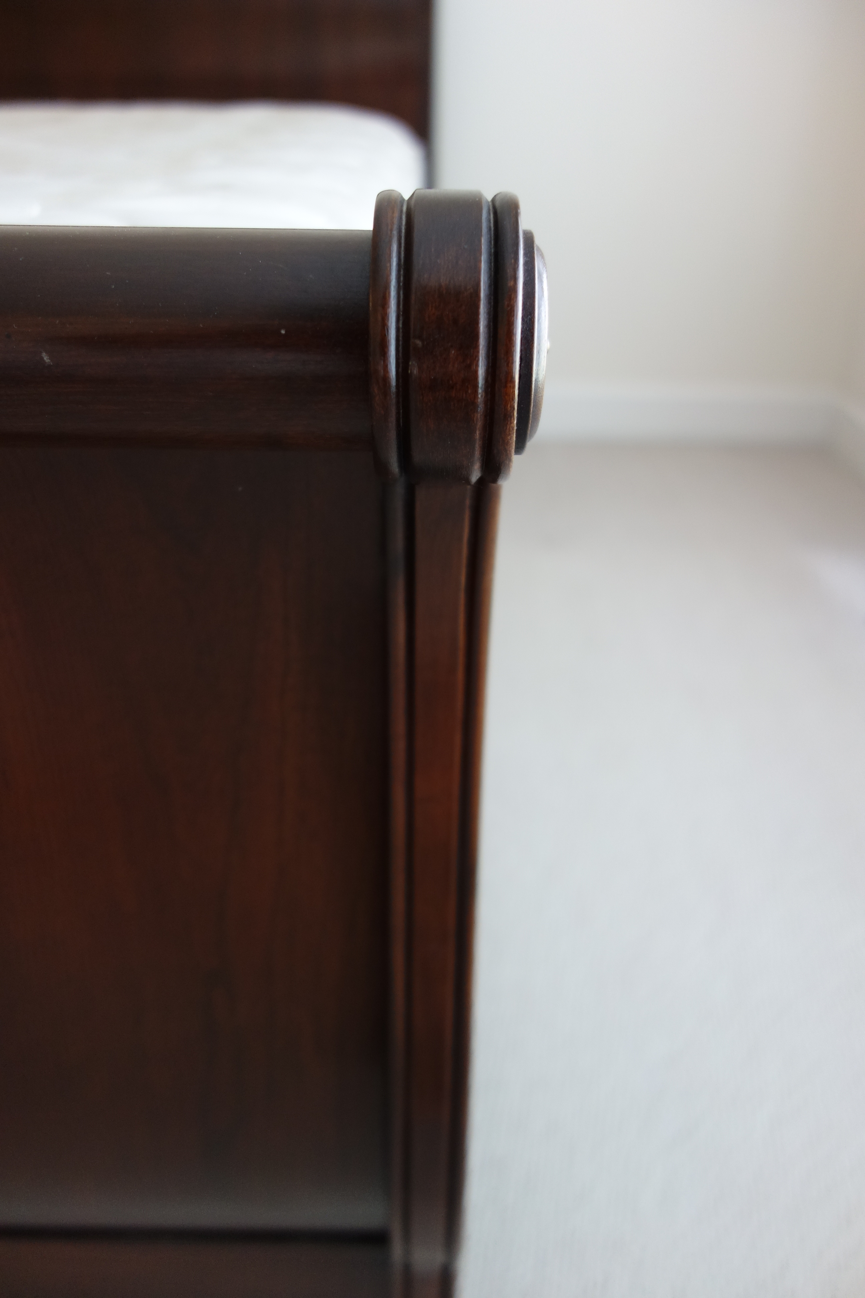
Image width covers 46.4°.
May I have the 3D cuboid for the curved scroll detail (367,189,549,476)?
[{"bbox_3d":[0.012,-0.137,0.450,0.072,0.123,0.123,1,31,0],"label":"curved scroll detail"}]

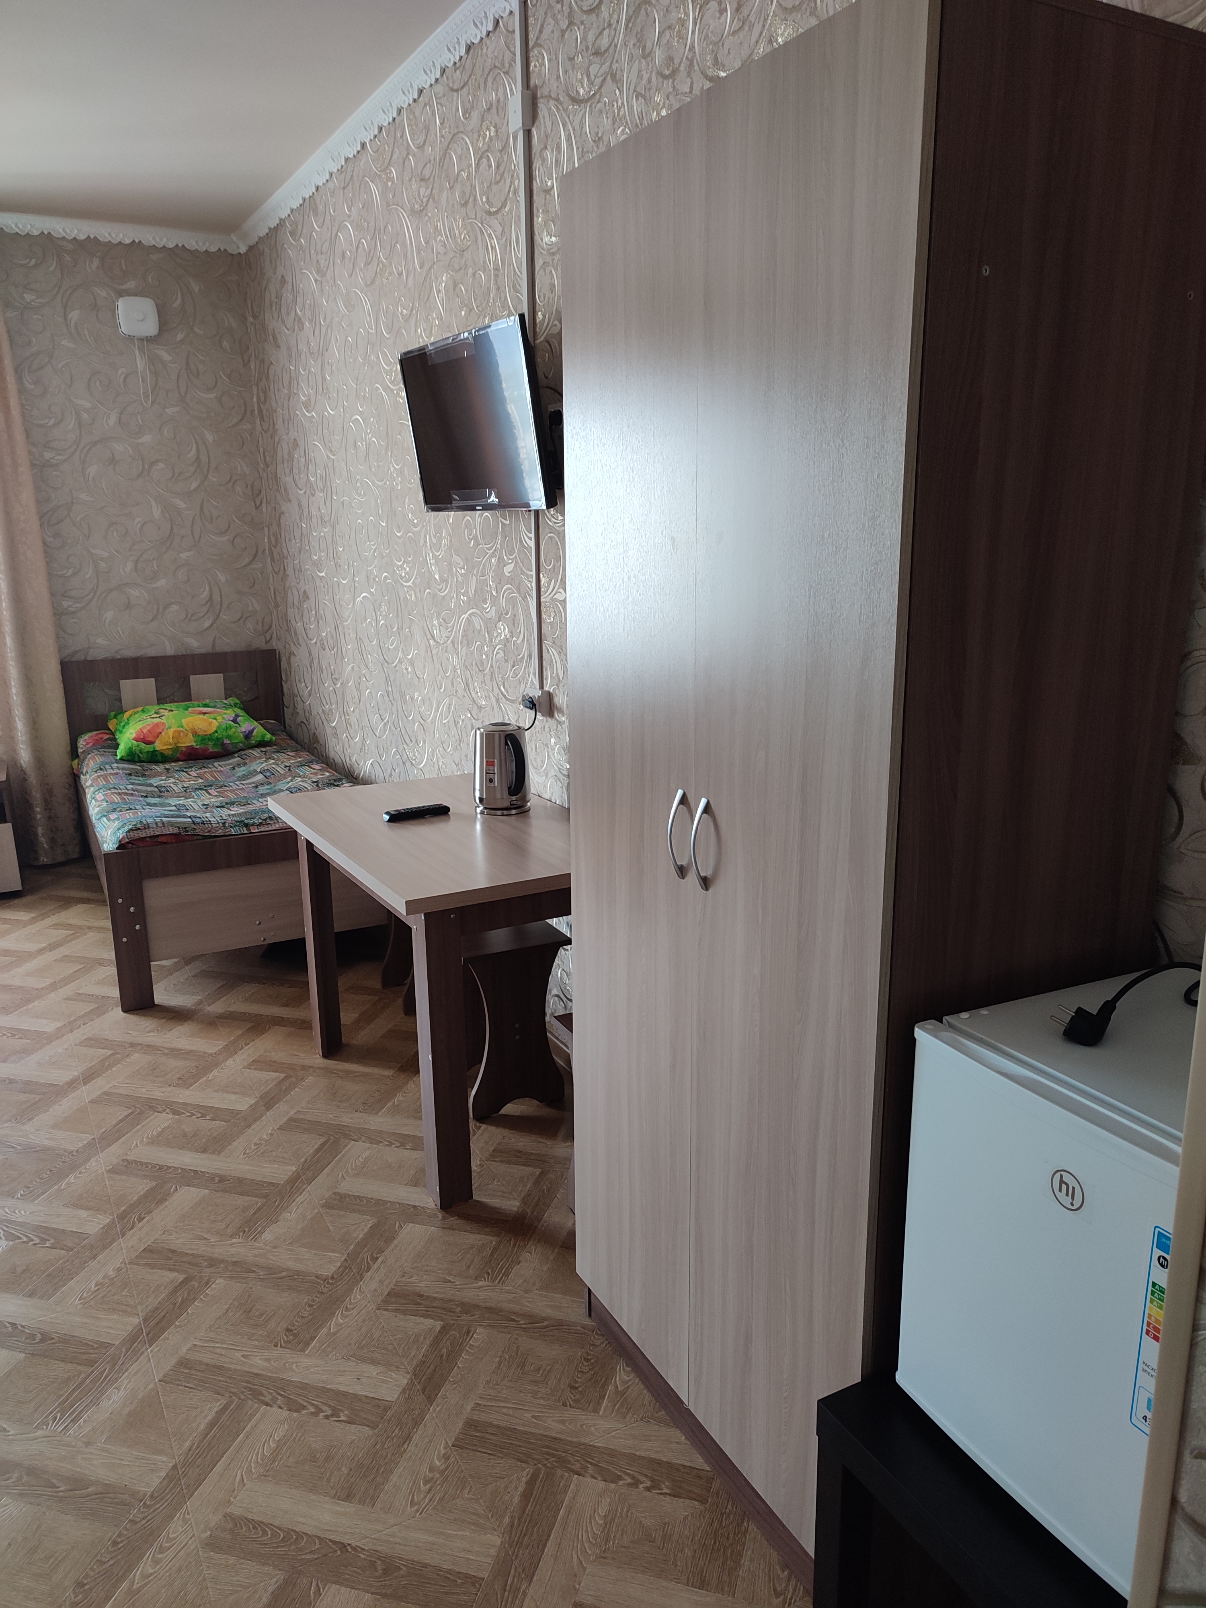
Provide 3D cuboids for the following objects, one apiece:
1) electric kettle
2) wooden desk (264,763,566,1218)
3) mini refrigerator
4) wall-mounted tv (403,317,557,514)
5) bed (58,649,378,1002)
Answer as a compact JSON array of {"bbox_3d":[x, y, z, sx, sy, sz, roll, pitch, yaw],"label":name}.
[{"bbox_3d":[-0.265,-0.094,3.087,0.155,0.232,0.205,-6,14,-24],"label":"electric kettle"},{"bbox_3d":[-0.383,0.424,3.063,0.651,0.763,1.095,-8,15,-29],"label":"wooden desk"},{"bbox_3d":[0.656,0.500,1.273,0.450,0.470,0.440,-7,15,-27],"label":"mini refrigerator"},{"bbox_3d":[-0.327,-0.984,3.011,0.055,0.430,0.730,-17,20,-27],"label":"wall-mounted tv"},{"bbox_3d":[-1.587,-0.043,4.722,0.950,0.936,2.040,-7,15,-26],"label":"bed"}]

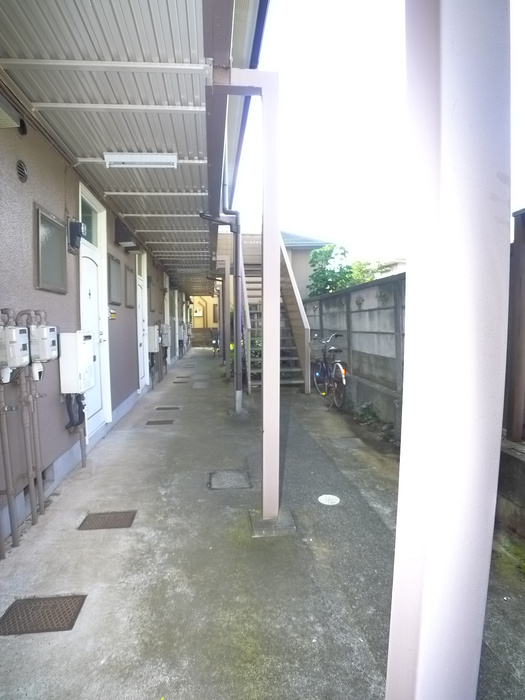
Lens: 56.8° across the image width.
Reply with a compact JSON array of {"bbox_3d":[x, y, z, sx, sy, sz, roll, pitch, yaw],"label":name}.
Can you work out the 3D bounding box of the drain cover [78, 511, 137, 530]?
[{"bbox_3d":[-0.986,1.081,3.113,0.316,0.030,0.266,-1,3,-6],"label":"drain cover"}]

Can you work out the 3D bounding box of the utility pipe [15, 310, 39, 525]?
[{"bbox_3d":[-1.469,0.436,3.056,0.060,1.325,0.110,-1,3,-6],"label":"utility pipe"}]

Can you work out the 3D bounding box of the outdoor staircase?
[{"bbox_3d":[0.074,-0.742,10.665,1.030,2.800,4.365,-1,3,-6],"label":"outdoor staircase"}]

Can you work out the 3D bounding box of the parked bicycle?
[{"bbox_3d":[1.050,0.286,7.638,0.530,1.060,1.750,-1,3,-6],"label":"parked bicycle"}]

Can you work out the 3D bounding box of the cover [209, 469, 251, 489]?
[{"bbox_3d":[-0.258,1.029,3.899,0.306,0.030,0.431,-1,3,-6],"label":"cover"}]

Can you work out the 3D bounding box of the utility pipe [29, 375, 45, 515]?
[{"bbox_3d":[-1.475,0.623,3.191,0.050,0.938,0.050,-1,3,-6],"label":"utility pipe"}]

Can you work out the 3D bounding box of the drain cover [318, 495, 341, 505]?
[{"bbox_3d":[0.471,1.047,3.422,0.165,0.025,0.165,-1,3,-6],"label":"drain cover"}]

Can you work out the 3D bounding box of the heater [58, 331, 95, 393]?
[{"bbox_3d":[-1.582,0.094,4.164,0.170,0.500,0.416,-1,3,-6],"label":"heater"}]

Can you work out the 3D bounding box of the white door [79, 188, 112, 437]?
[{"bbox_3d":[-1.747,-0.369,5.110,0.110,2.450,1.020,-1,3,-6],"label":"white door"}]

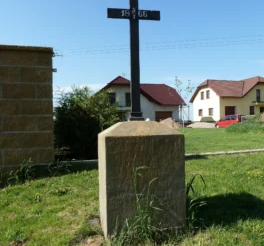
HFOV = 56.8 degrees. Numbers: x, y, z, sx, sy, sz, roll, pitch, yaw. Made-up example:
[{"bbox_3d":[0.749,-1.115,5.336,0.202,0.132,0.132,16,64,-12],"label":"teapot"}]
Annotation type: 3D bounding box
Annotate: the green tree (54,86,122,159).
[{"bbox_3d":[-0.720,-0.037,4.100,1.100,1.140,1.050,-1,0,-9],"label":"green tree"}]

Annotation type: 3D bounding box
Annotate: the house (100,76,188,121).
[{"bbox_3d":[-0.800,-3.295,44.500,17.500,8.050,11.000,-1,0,-12],"label":"house"}]

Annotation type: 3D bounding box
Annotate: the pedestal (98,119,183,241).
[{"bbox_3d":[0.042,0.315,1.610,0.475,0.642,0.420,-1,0,-13],"label":"pedestal"}]

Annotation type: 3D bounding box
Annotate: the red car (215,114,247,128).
[{"bbox_3d":[11.150,-0.130,27.500,1.660,1.460,3.750,-1,0,-41],"label":"red car"}]

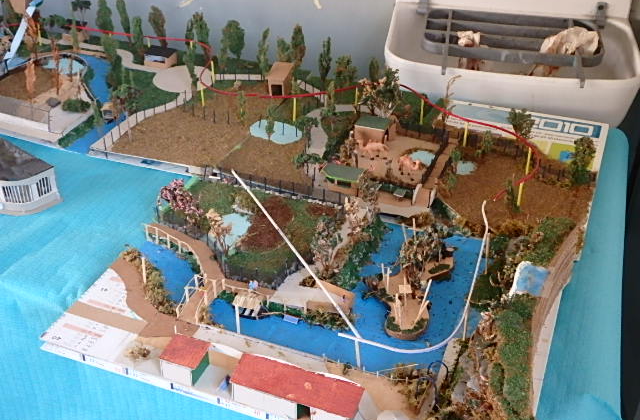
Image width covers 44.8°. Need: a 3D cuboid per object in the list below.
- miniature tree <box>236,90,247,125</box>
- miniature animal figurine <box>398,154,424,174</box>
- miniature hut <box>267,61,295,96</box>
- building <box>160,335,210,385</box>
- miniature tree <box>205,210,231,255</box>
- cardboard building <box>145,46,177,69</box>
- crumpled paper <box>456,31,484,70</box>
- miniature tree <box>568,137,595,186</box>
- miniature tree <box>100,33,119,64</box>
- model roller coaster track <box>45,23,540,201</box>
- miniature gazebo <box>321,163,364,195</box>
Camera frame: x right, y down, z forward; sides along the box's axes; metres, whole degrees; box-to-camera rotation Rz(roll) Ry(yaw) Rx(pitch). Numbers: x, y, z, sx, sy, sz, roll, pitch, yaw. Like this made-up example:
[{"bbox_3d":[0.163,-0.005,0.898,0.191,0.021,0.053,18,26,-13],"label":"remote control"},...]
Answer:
[{"bbox_3d":[-0.150,-0.194,1.471,0.019,0.071,0.019,-1,35,1],"label":"miniature tree"},{"bbox_3d":[0.153,-0.077,1.321,0.019,0.039,0.047,-22,40,-27],"label":"miniature animal figurine"},{"bbox_3d":[-0.080,-0.265,1.584,0.035,0.056,0.040,7,36,12],"label":"miniature hut"},{"bbox_3d":[-0.166,0.187,0.959,0.050,0.034,0.046,12,37,19],"label":"building"},{"bbox_3d":[-0.147,0.030,1.144,0.039,0.078,0.039,-1,35,1],"label":"miniature tree"},{"bbox_3d":[-0.329,-0.316,1.606,0.058,0.030,0.040,12,37,19],"label":"cardboard building"},{"bbox_3d":[0.291,-0.305,1.505,0.048,0.071,0.040,12,37,19],"label":"crumpled paper"},{"bbox_3d":[0.436,-0.080,1.274,0.043,0.088,0.043,12,37,19],"label":"miniature tree"},{"bbox_3d":[-0.468,-0.357,1.717,0.034,0.071,0.034,12,37,19],"label":"miniature tree"},{"bbox_3d":[-0.091,-0.250,1.563,1.162,0.056,0.235,25,43,33],"label":"model roller coaster track"},{"bbox_3d":[0.040,-0.052,1.298,0.070,0.029,0.045,12,37,19],"label":"miniature gazebo"}]

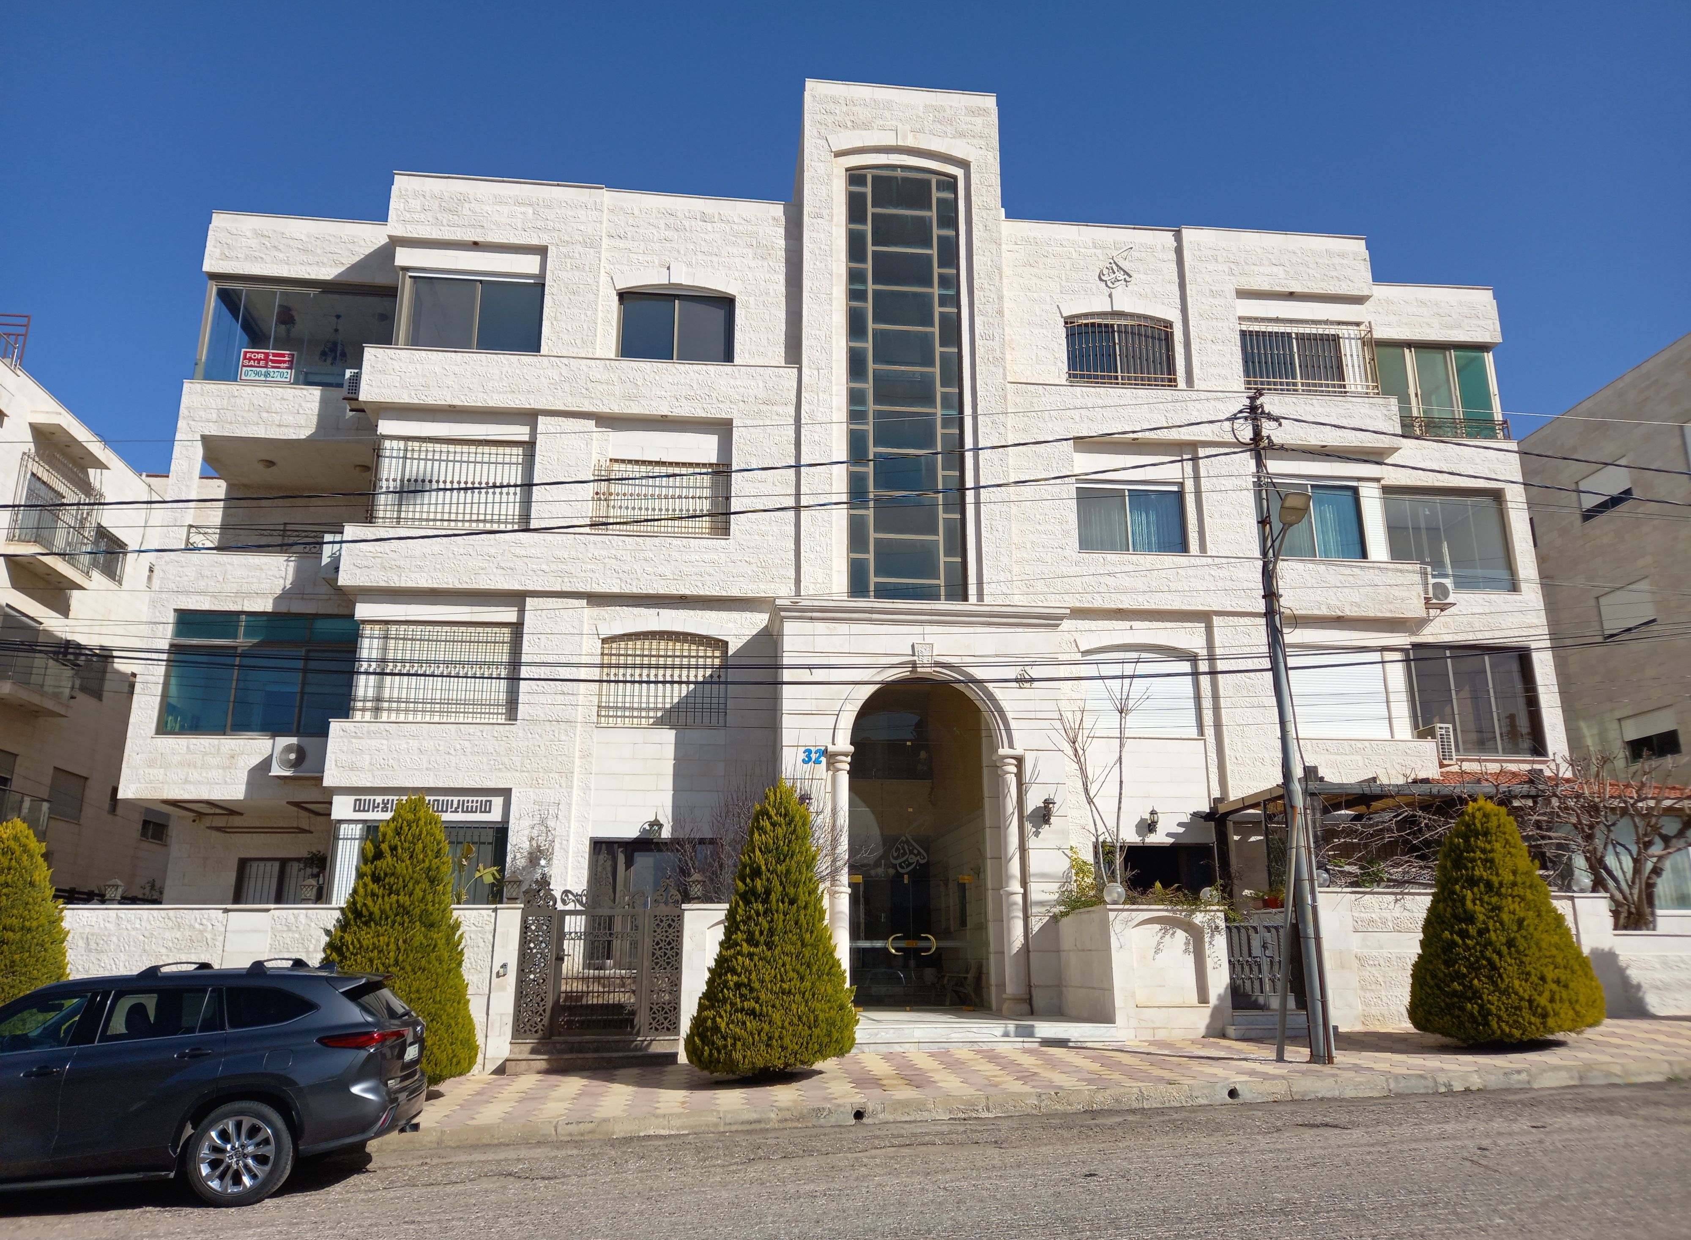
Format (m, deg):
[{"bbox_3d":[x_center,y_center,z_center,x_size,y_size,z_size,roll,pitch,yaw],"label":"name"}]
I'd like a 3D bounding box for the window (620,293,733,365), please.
[{"bbox_3d":[-3.058,-5.214,22.045,2.080,1.550,0.150,2,-16,-7],"label":"window"}]

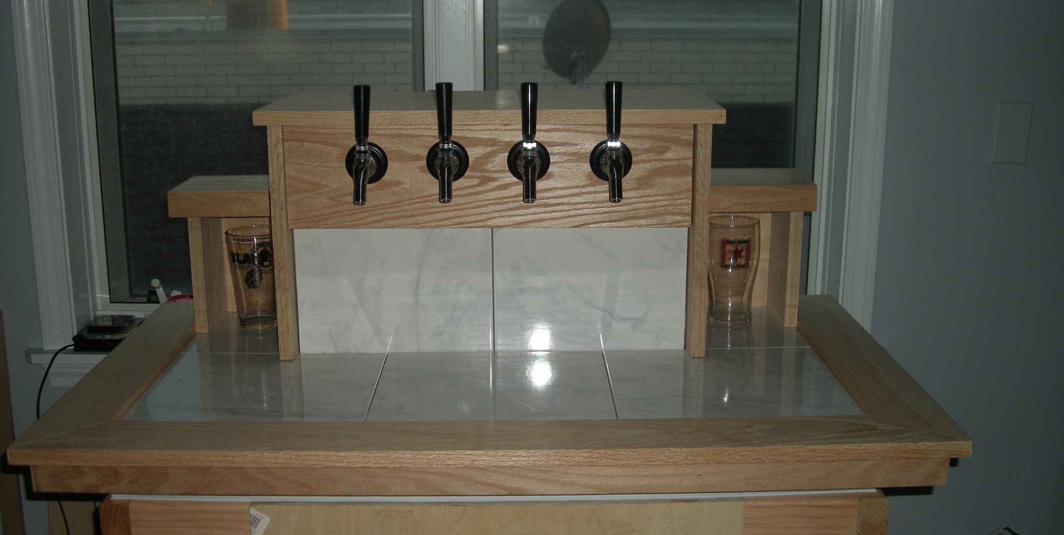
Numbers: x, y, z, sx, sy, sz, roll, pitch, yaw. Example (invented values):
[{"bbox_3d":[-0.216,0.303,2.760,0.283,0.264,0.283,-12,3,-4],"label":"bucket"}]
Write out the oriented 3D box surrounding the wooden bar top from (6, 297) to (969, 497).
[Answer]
[{"bbox_3d":[-0.048,0.152,1.537,1.060,0.060,0.580,0,14,-1],"label":"wooden bar top"}]

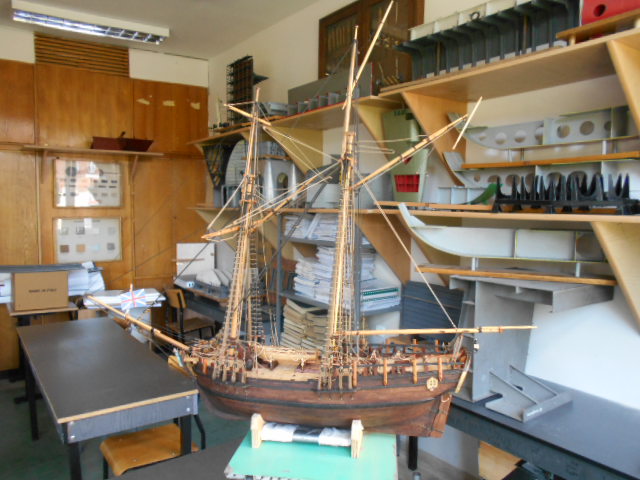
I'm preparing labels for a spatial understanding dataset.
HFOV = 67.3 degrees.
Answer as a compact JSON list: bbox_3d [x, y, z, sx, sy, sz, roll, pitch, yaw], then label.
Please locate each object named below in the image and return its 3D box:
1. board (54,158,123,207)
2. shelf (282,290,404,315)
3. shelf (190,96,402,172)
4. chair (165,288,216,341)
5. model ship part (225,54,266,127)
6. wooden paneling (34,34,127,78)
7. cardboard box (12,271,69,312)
[{"bbox_3d":[-2.406,-0.589,5.020,0.640,0.500,0.030,-4,6,-36],"label":"board"},{"bbox_3d":[0.116,0.454,3.666,0.410,0.036,0.960,-4,6,-36],"label":"shelf"},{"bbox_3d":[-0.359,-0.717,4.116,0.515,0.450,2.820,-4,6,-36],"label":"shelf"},{"bbox_3d":[-1.321,0.919,4.918,0.410,0.820,0.440,4,6,41],"label":"chair"},{"bbox_3d":[-0.665,-1.298,4.312,0.180,0.520,0.500,-4,6,-36],"label":"model ship part"},{"bbox_3d":[-2.399,-1.881,4.914,0.890,0.295,0.040,-4,6,-36],"label":"wooden paneling"},{"bbox_3d":[-2.572,0.452,4.414,0.410,0.330,0.280,-4,6,-36],"label":"cardboard box"}]

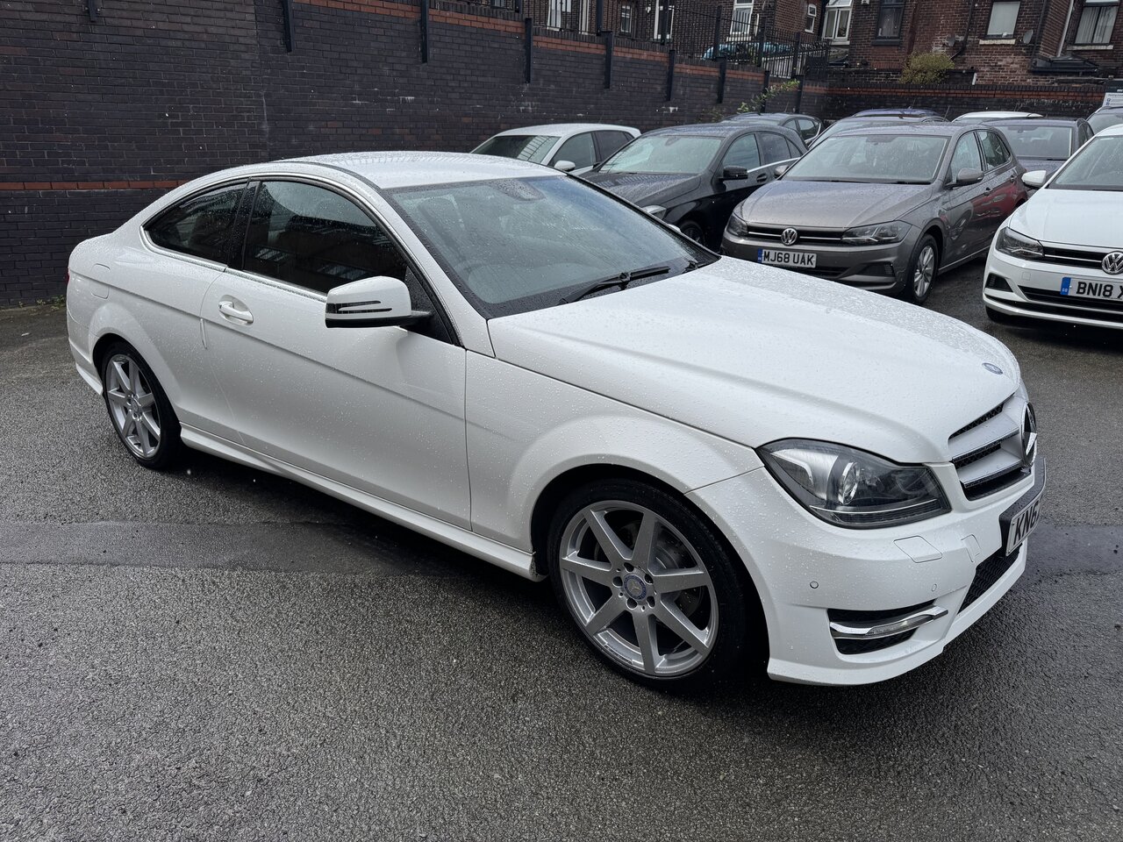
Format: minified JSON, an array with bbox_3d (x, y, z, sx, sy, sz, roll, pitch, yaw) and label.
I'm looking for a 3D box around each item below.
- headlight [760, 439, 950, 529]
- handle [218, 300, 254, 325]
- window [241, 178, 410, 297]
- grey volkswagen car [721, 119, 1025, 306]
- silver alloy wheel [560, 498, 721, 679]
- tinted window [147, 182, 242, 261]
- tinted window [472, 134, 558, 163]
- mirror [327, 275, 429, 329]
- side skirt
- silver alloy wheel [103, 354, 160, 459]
[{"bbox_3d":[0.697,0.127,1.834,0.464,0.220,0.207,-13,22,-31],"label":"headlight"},{"bbox_3d":[-1.199,-0.398,2.874,0.220,0.050,0.060,13,23,35],"label":"handle"},{"bbox_3d":[-0.844,-0.620,2.734,1.041,0.457,0.070,13,-7,35],"label":"window"},{"bbox_3d":[3.194,-2.164,7.696,1.780,1.450,4.050,16,28,39],"label":"grey volkswagen car"},{"bbox_3d":[0.243,0.423,2.128,0.490,0.490,0.200,14,24,37],"label":"silver alloy wheel"},{"bbox_3d":[-1.500,-0.828,3.192,0.716,0.361,0.060,13,-7,39],"label":"tinted window"},{"bbox_3d":[-0.675,-3.407,9.915,1.400,0.077,0.854,17,59,38],"label":"tinted window"},{"bbox_3d":[-0.552,-0.374,2.342,0.190,0.165,0.240,13,23,35],"label":"mirror"},{"bbox_3d":[-0.847,0.234,2.870,2.040,0.120,0.110,13,23,35],"label":"side skirt"},{"bbox_3d":[-1.958,-0.091,3.713,0.490,0.490,0.200,13,23,35],"label":"silver alloy wheel"}]

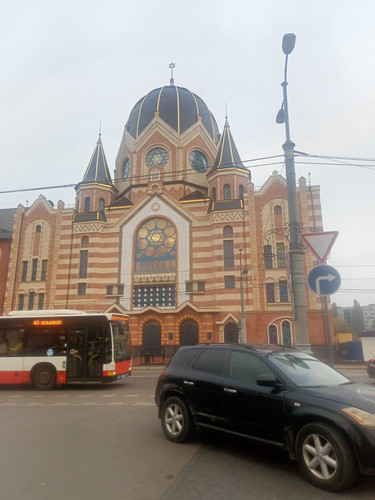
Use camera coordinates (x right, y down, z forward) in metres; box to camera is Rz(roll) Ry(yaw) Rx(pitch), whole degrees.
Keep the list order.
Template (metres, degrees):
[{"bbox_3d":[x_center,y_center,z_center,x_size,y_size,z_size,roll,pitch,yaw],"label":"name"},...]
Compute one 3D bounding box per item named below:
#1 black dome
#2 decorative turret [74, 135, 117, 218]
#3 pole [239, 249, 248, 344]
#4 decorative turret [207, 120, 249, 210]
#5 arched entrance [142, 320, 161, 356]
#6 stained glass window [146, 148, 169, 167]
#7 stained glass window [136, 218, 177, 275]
[{"bbox_3d":[-2.082,-17.187,54.608,12.280,11.480,12.280,-4,-15,12],"label":"black dome"},{"bbox_3d":[-10.905,-8.655,48.909,5.040,12.120,5.040,-4,-15,12],"label":"decorative turret"},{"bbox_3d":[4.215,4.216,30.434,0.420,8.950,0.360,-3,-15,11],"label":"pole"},{"bbox_3d":[4.539,-9.644,45.532,5.040,12.120,5.040,-4,-15,12],"label":"decorative turret"},{"bbox_3d":[-3.607,8.754,39.944,1.900,3.520,0.400,-4,-15,12],"label":"arched entrance"},{"bbox_3d":[-3.505,-10.612,46.363,2.720,2.720,0.300,-4,-15,12],"label":"stained glass window"},{"bbox_3d":[-3.475,-0.509,43.259,4.624,6.280,0.300,-4,-15,12],"label":"stained glass window"}]

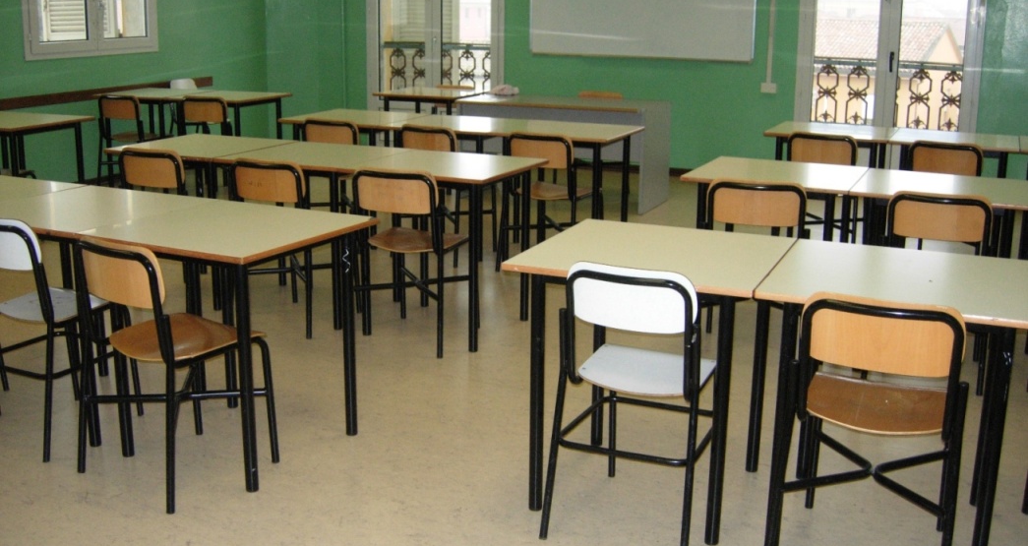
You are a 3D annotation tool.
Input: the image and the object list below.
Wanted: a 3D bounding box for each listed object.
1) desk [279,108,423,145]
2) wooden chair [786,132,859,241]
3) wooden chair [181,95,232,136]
[{"bbox_3d":[-0.983,-0.604,6.777,0.707,0.768,0.687,7,16,23],"label":"desk"},{"bbox_3d":[1.804,-0.448,6.233,0.460,0.780,0.480,7,15,23],"label":"wooden chair"},{"bbox_3d":[-2.256,-0.979,8.201,0.480,0.788,0.490,5,15,18],"label":"wooden chair"}]

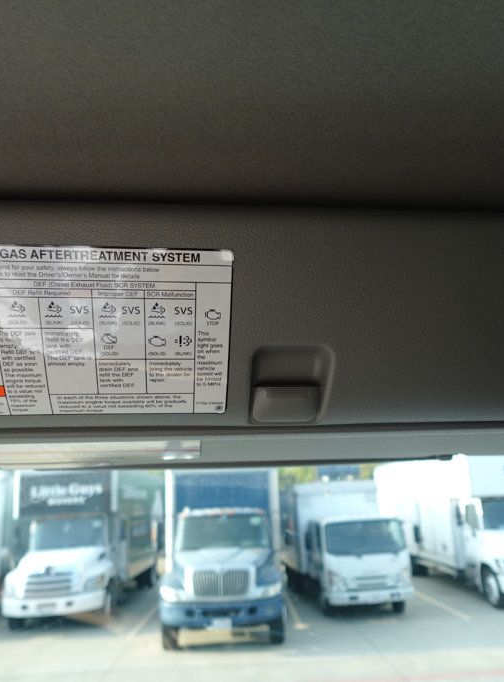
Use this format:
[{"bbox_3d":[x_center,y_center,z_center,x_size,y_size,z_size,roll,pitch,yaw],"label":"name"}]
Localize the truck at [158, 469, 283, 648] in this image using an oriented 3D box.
[{"bbox_3d":[-0.683,4.990,14.421,2.500,3.350,8.800,-2,-16,-2],"label":"truck"}]

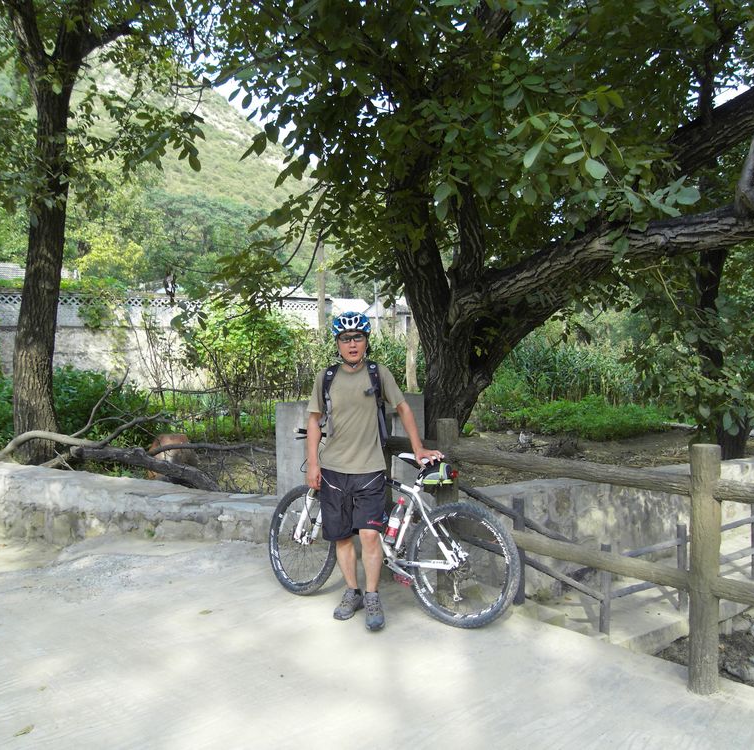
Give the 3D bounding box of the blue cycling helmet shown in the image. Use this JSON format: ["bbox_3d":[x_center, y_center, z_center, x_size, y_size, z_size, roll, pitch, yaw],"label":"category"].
[{"bbox_3d":[-0.150,-0.296,4.070,0.220,0.160,0.280,0,1,-2],"label":"blue cycling helmet"}]

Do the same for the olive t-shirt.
[{"bbox_3d":[-0.126,0.254,4.050,0.560,0.640,0.280,0,1,0],"label":"olive t-shirt"}]

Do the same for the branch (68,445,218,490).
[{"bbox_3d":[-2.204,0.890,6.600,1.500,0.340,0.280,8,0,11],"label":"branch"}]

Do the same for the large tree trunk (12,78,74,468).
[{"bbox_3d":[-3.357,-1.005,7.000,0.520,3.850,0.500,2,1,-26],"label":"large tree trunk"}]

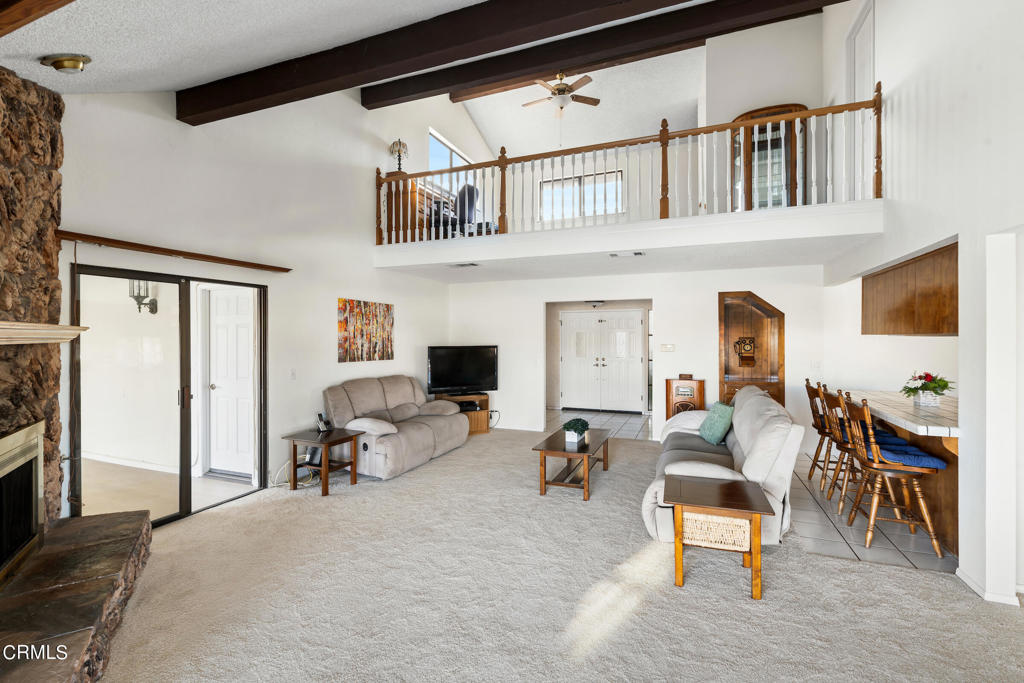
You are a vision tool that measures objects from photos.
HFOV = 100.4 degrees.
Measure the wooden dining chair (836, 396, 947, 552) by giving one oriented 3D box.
[{"bbox_3d":[2.815,0.942,3.142,0.530,1.065,0.460,0,0,22],"label":"wooden dining chair"}]

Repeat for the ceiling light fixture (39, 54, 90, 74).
[{"bbox_3d":[-2.324,-1.441,2.243,0.215,0.070,0.215,0,29,22],"label":"ceiling light fixture"}]

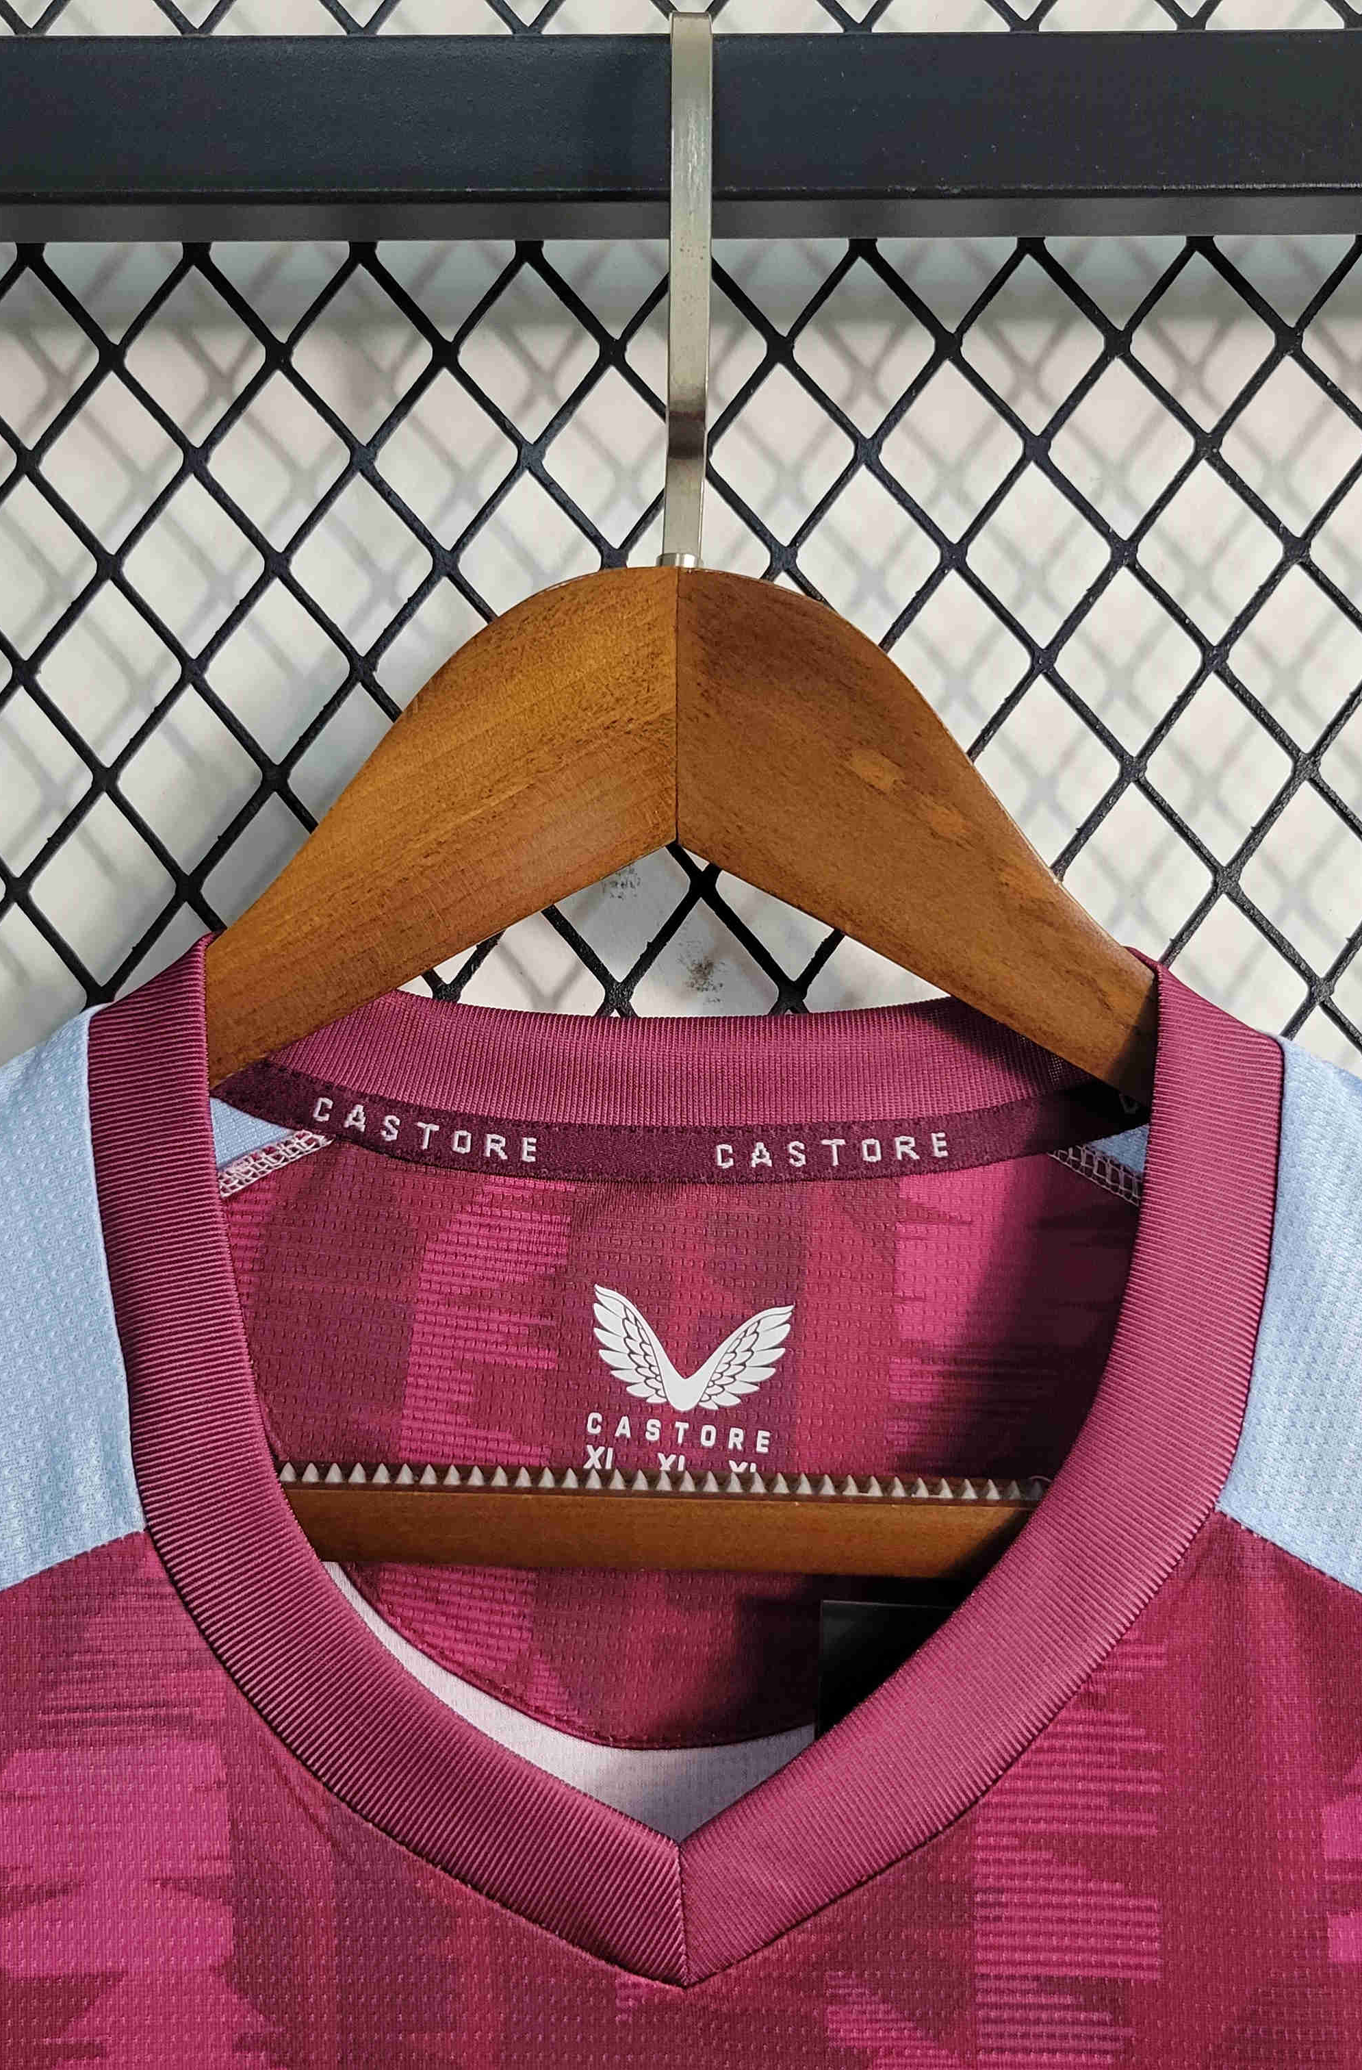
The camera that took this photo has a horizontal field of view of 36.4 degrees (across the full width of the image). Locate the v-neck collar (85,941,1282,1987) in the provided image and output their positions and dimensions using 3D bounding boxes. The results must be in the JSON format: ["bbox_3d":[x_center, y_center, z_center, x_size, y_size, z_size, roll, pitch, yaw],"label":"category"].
[{"bbox_3d":[0.001,0.071,0.372,0.213,0.178,0.055,0,0,0],"label":"v-neck collar"}]

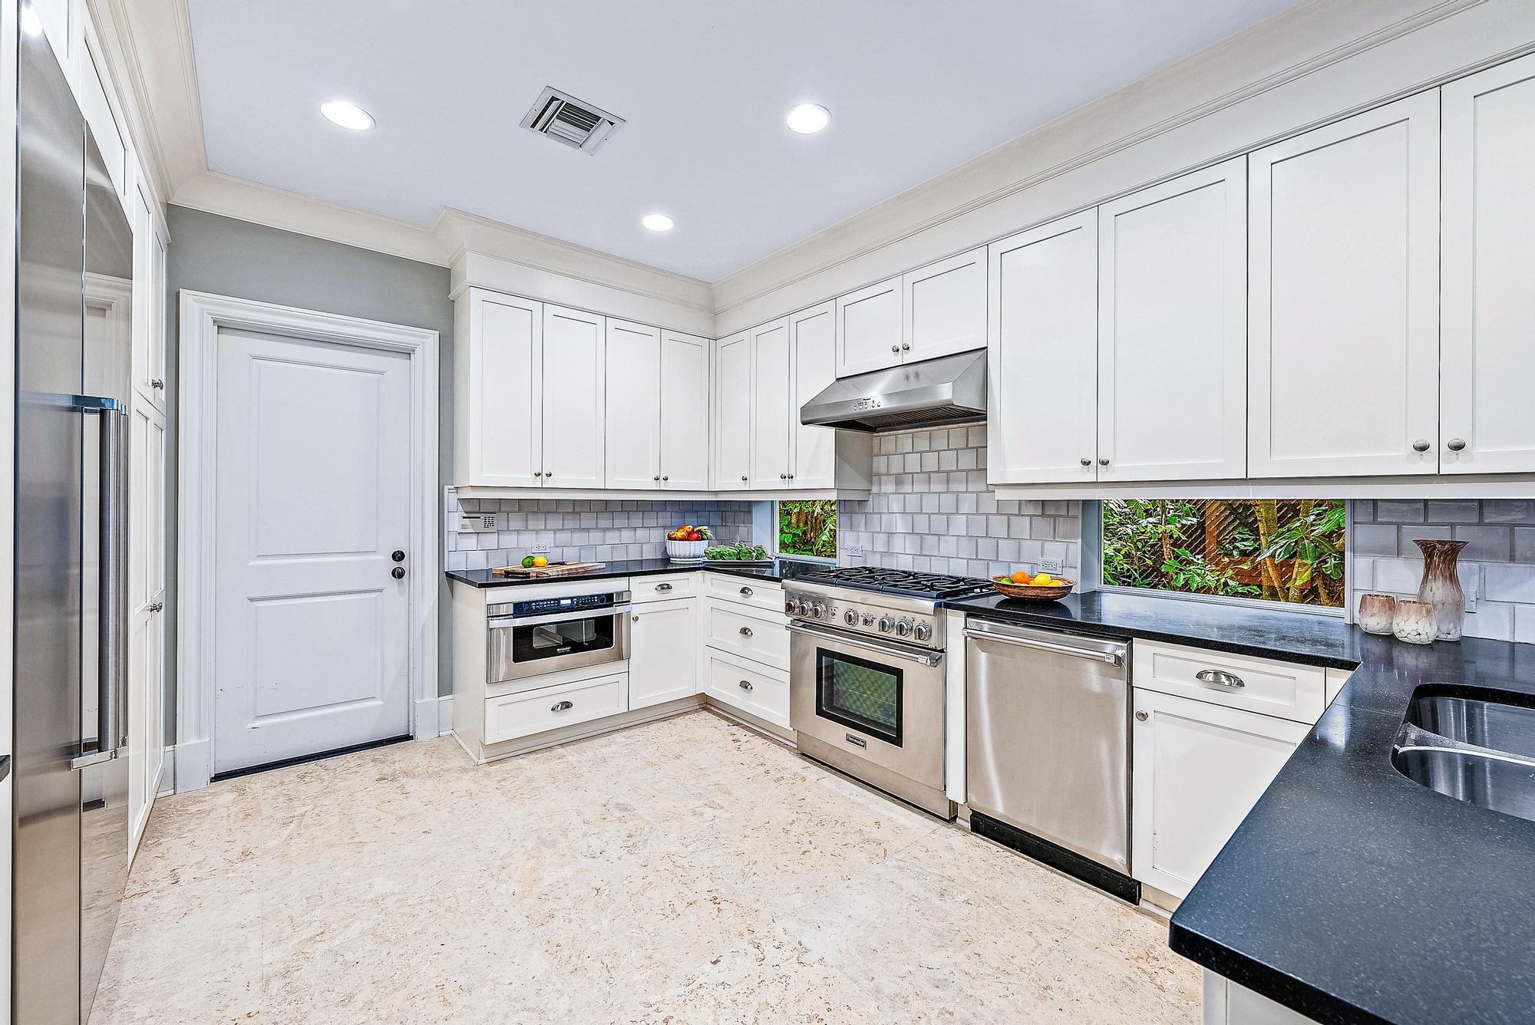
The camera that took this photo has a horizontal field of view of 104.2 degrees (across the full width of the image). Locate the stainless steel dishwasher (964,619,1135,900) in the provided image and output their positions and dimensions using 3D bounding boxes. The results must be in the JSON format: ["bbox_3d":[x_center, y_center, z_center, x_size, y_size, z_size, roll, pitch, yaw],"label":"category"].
[{"bbox_3d":[1.207,0.858,2.371,0.630,0.875,0.598,0,1,-41],"label":"stainless steel dishwasher"}]

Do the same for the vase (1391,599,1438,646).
[{"bbox_3d":[1.876,0.318,1.726,0.087,0.117,0.087,0,1,-40],"label":"vase"}]

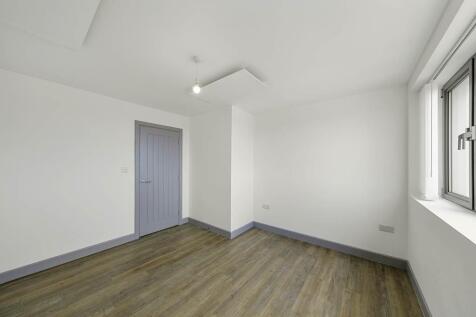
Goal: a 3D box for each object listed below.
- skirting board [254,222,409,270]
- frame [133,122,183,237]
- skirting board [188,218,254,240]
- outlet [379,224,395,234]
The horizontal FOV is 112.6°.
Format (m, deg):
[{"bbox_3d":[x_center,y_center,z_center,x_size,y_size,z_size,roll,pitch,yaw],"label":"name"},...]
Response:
[{"bbox_3d":[1.223,1.348,2.647,2.252,0.121,0.022,-1,-2,38],"label":"skirting board"},{"bbox_3d":[-1.512,0.376,3.114,0.100,2.063,0.932,-1,-2,38],"label":"frame"},{"bbox_3d":[-0.383,1.361,3.445,1.292,0.121,0.768,-1,-2,38],"label":"skirting board"},{"bbox_3d":[1.954,0.932,2.081,0.146,0.086,0.014,-1,-2,38],"label":"outlet"}]

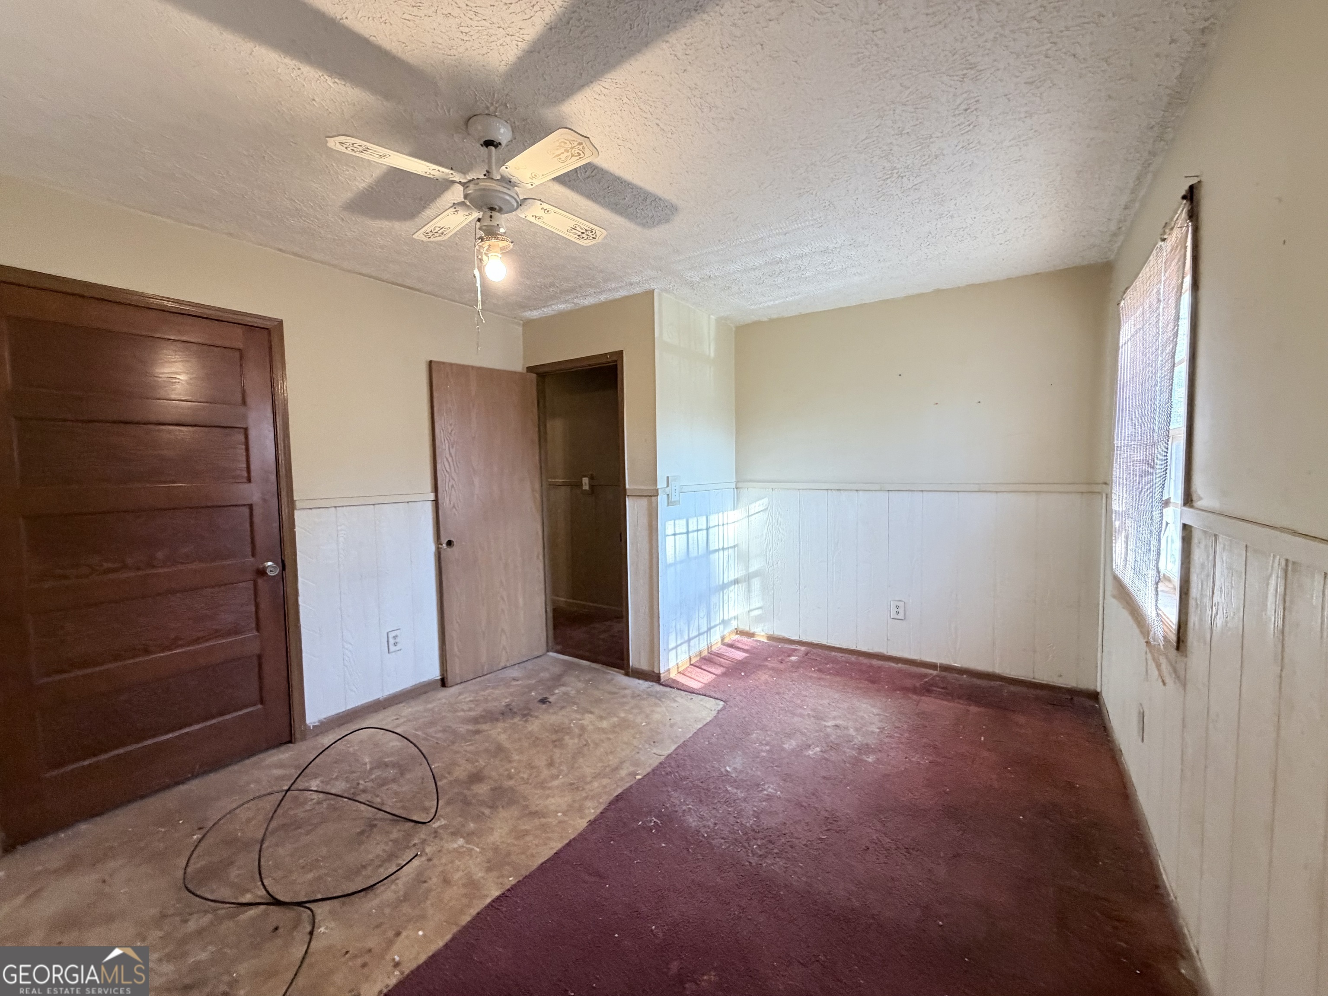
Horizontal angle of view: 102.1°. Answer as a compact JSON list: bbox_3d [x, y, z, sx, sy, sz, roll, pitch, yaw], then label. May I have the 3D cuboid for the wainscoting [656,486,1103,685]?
[{"bbox_3d":[1.237,0.540,3.217,2.286,1.200,1.121,1,4,33],"label":"wainscoting"}]

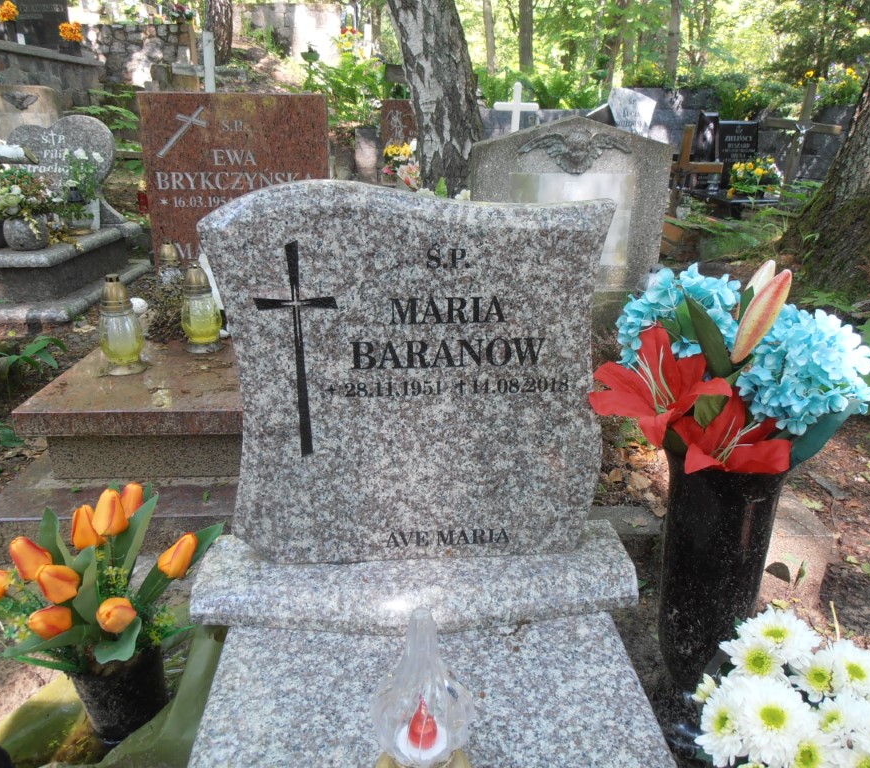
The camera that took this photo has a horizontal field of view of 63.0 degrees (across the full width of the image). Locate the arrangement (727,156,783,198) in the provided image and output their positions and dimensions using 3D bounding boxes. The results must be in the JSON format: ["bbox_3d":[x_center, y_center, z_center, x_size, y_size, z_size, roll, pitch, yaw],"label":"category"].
[{"bbox_3d":[2.671,-1.713,5.917,0.430,0.340,0.340,1,18,5],"label":"arrangement"}]

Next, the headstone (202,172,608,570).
[{"bbox_3d":[-0.040,-0.012,1.102,0.600,0.590,0.090,-2,18,-3],"label":"headstone"}]

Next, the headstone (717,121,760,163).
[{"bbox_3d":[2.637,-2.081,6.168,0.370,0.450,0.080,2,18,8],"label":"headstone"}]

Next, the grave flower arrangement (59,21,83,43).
[{"bbox_3d":[-3.244,-3.146,6.337,0.220,0.200,0.210,-2,18,-5],"label":"grave flower arrangement"}]

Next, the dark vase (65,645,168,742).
[{"bbox_3d":[-0.426,0.419,0.964,0.132,0.127,0.132,-1,17,0],"label":"dark vase"}]

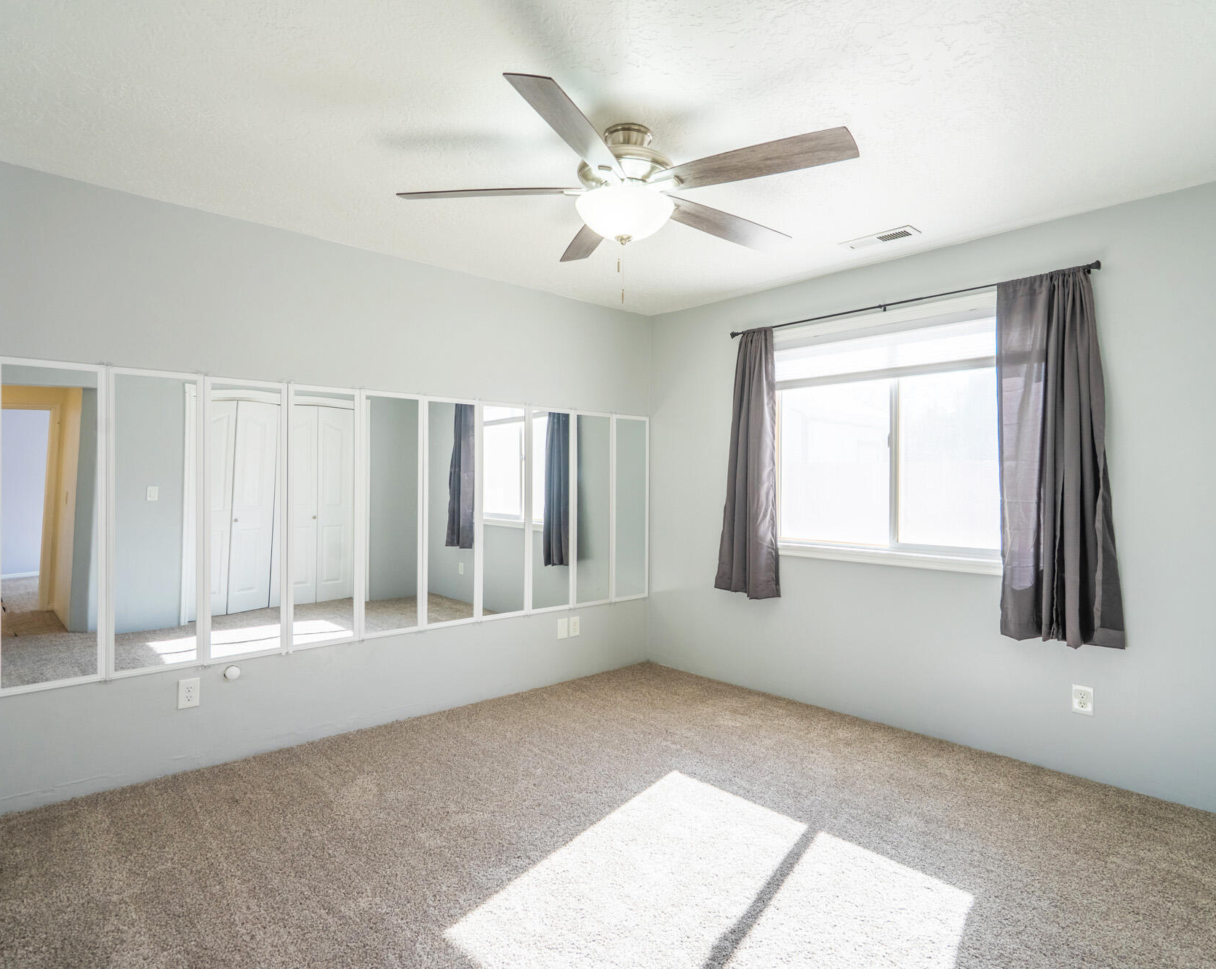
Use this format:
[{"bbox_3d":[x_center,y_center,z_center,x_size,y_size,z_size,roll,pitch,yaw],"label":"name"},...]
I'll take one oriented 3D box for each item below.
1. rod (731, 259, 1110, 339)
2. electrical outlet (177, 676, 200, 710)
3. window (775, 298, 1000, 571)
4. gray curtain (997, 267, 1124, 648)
[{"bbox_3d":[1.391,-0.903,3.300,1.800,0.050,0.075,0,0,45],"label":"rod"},{"bbox_3d":[-1.798,0.901,2.780,0.074,0.121,0.010,0,0,-39],"label":"electrical outlet"},{"bbox_3d":[1.454,-0.223,3.391,1.420,1.270,0.120,0,0,45],"label":"window"},{"bbox_3d":[1.928,-0.108,2.770,0.470,1.600,0.110,0,0,45],"label":"gray curtain"}]

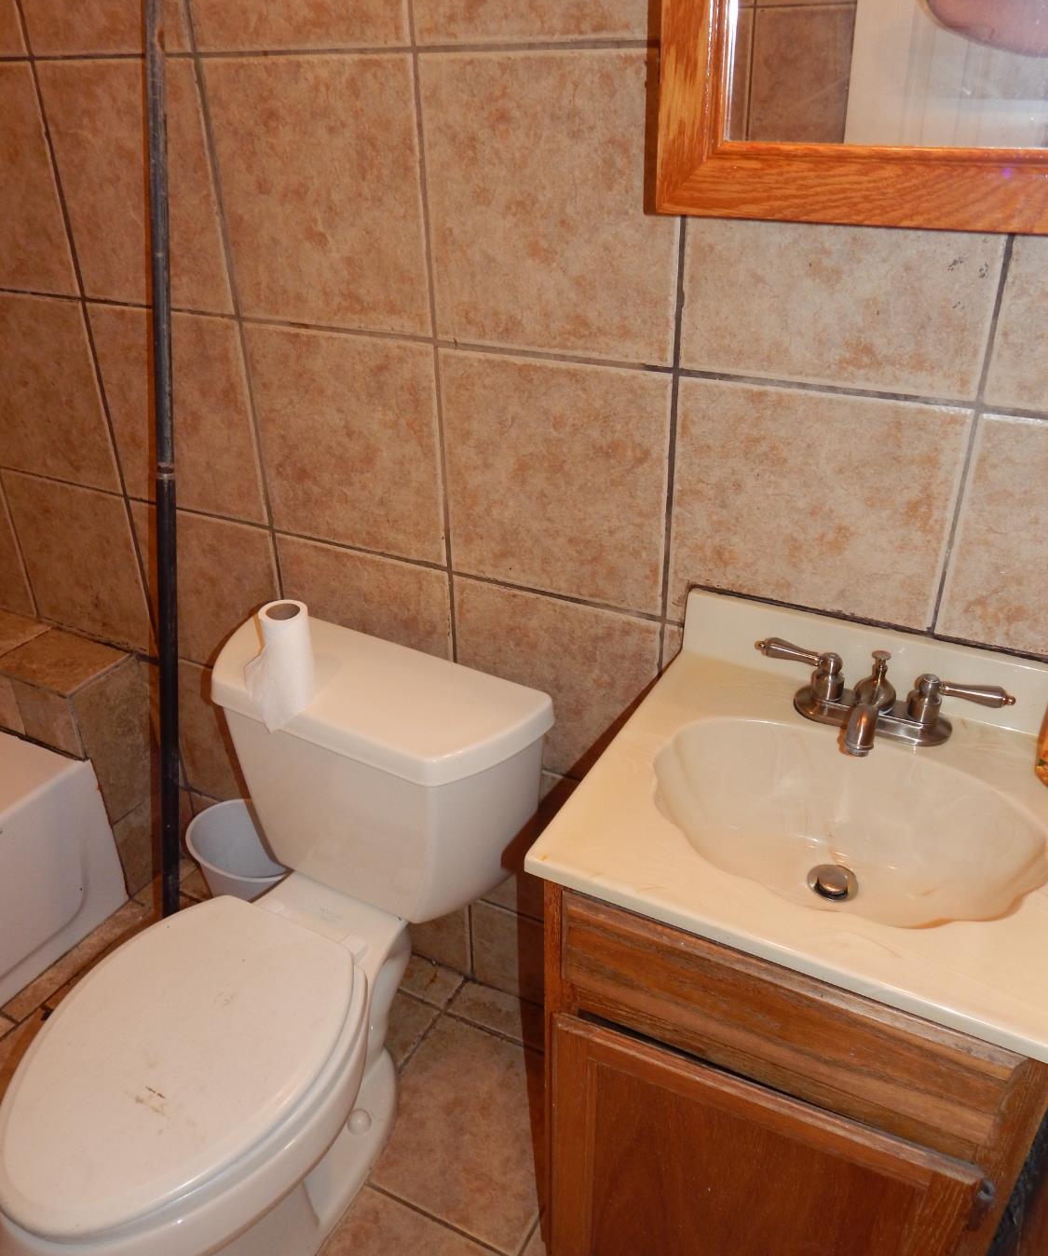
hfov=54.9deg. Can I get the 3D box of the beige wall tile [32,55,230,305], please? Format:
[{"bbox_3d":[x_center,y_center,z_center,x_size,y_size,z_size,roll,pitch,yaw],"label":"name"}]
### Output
[{"bbox_3d":[-0.516,-0.588,1.351,0.301,0.301,0.013,14,33,25],"label":"beige wall tile"}]

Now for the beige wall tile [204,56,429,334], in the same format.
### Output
[{"bbox_3d":[-0.248,-0.520,1.221,0.301,0.301,0.013,14,33,25],"label":"beige wall tile"}]

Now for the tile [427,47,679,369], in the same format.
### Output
[{"bbox_3d":[0.027,-0.450,1.088,0.301,0.301,0.013,14,33,25],"label":"tile"}]

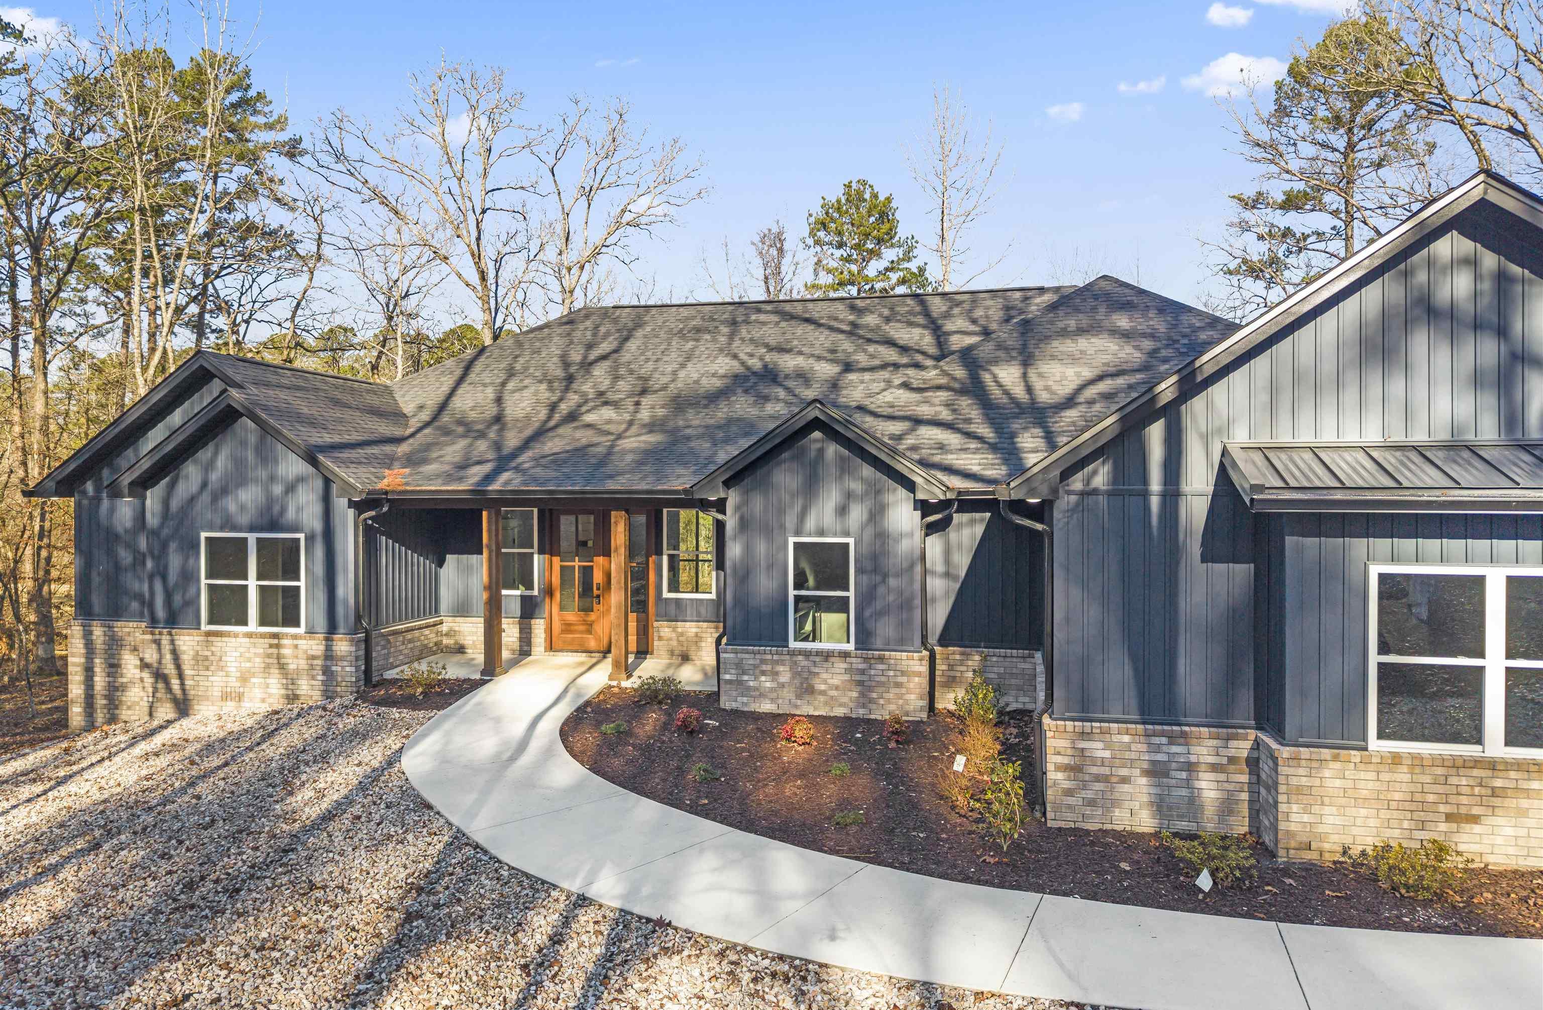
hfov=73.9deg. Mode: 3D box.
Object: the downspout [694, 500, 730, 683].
[{"bbox_3d":[-0.840,1.300,14.399,0.490,2.720,0.140,0,0,10],"label":"downspout"}]

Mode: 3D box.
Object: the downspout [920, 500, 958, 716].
[{"bbox_3d":[2.285,1.407,13.869,0.490,2.920,0.140,0,0,10],"label":"downspout"}]

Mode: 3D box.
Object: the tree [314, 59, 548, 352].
[{"bbox_3d":[-12.745,-6.465,37.974,8.400,20.178,8.000,0,0,10],"label":"tree"}]

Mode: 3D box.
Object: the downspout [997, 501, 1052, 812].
[{"bbox_3d":[2.442,1.454,9.836,0.490,2.980,0.140,0,0,10],"label":"downspout"}]

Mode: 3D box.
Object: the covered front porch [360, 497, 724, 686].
[{"bbox_3d":[-3.253,1.293,16.406,5.860,2.830,2.650,0,0,10],"label":"covered front porch"}]

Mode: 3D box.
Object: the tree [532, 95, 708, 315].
[{"bbox_3d":[-6.039,-6.372,40.974,6.900,19.989,6.900,0,0,10],"label":"tree"}]

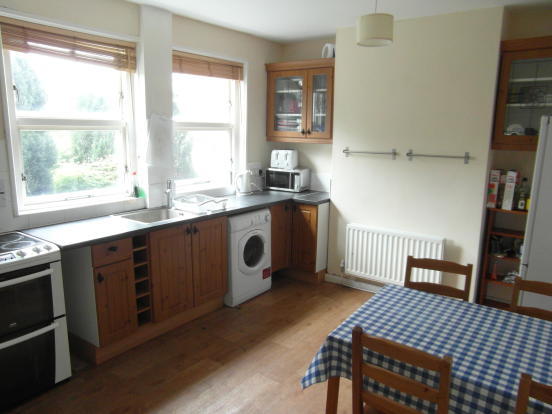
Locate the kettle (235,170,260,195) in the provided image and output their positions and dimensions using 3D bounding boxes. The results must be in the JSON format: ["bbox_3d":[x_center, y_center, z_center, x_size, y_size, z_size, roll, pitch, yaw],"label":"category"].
[{"bbox_3d":[-0.320,-0.260,4.391,0.225,0.255,0.160,1,11,0],"label":"kettle"}]

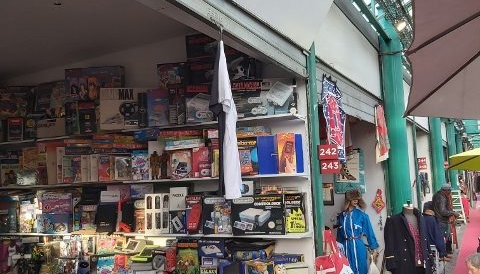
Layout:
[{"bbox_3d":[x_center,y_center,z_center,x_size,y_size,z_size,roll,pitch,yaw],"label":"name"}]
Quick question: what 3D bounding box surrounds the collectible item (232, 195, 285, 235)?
[{"bbox_3d":[0.151,0.555,3.391,0.395,0.258,0.115,-5,-6,27],"label":"collectible item"}]

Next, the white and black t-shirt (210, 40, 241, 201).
[{"bbox_3d":[-0.058,-0.056,2.170,0.130,0.660,0.420,-3,-6,5],"label":"white and black t-shirt"}]

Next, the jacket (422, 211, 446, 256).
[{"bbox_3d":[2.716,1.365,6.800,0.370,0.610,0.420,-2,-6,-3],"label":"jacket"}]

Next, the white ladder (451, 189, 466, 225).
[{"bbox_3d":[7.467,2.403,16.440,0.420,1.150,0.450,-3,-6,11],"label":"white ladder"}]

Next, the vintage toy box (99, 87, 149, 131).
[{"bbox_3d":[-0.951,-0.233,3.937,0.390,0.320,0.110,-1,-6,-7],"label":"vintage toy box"}]

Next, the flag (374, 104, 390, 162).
[{"bbox_3d":[1.671,-0.032,5.628,0.070,0.680,0.380,-6,-7,36],"label":"flag"}]

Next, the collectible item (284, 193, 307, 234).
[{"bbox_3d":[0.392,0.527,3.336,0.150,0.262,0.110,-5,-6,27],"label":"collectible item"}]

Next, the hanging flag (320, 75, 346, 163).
[{"bbox_3d":[0.736,-0.138,3.727,0.060,0.650,0.480,-5,-6,27],"label":"hanging flag"}]

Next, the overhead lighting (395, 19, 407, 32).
[{"bbox_3d":[1.945,-1.351,5.827,0.150,0.130,0.080,-3,-6,6],"label":"overhead lighting"}]

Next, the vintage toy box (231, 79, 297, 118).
[{"bbox_3d":[0.184,-0.264,3.442,0.450,0.250,0.115,-5,-6,27],"label":"vintage toy box"}]

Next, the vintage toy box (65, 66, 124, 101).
[{"bbox_3d":[-1.276,-0.463,4.200,0.490,0.265,0.100,-3,-6,7],"label":"vintage toy box"}]

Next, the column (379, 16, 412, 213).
[{"bbox_3d":[1.979,0.345,5.954,0.250,3.800,0.250,-5,-6,27],"label":"column"}]

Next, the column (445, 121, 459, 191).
[{"bbox_3d":[7.683,1.233,17.394,0.250,3.800,0.250,-5,-6,26],"label":"column"}]

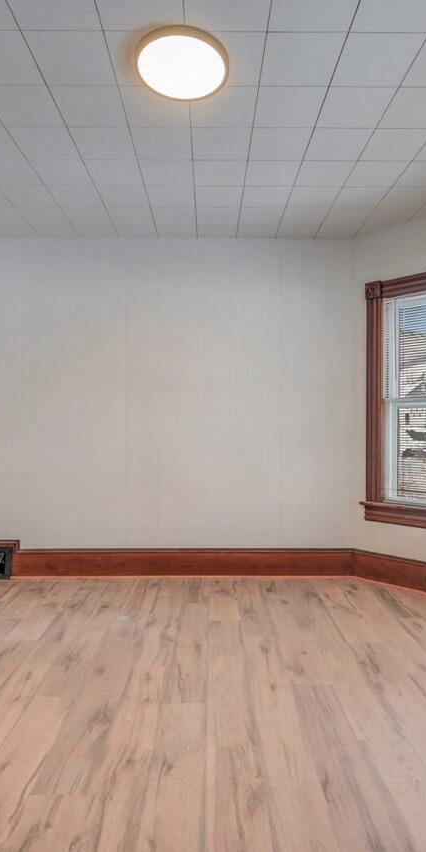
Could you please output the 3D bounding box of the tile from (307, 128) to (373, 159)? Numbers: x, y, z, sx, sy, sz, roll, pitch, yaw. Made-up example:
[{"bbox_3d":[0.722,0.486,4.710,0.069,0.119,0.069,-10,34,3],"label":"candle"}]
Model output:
[{"bbox_3d":[0.651,-1.484,2.617,0.305,0.016,0.305,0,1,-1],"label":"tile"}]

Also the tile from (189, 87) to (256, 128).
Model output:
[{"bbox_3d":[0.046,-1.491,2.323,0.305,0.016,0.305,0,0,-1],"label":"tile"}]

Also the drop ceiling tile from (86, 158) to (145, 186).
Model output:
[{"bbox_3d":[-0.575,-1.495,2.927,0.305,0.016,0.305,0,0,-1],"label":"drop ceiling tile"}]

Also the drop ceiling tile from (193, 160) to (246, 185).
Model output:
[{"bbox_3d":[0.041,-1.495,2.933,0.305,0.016,0.305,0,0,-1],"label":"drop ceiling tile"}]

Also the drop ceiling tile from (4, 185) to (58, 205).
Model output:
[{"bbox_3d":[-1.180,-1.477,3.191,0.305,0.018,0.302,0,0,-1],"label":"drop ceiling tile"}]

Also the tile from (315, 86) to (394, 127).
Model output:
[{"bbox_3d":[0.656,-1.478,2.305,0.305,0.020,0.305,0,0,-1],"label":"tile"}]

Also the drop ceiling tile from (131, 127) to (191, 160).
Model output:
[{"bbox_3d":[-0.261,-1.477,2.599,0.305,0.018,0.302,0,0,-1],"label":"drop ceiling tile"}]

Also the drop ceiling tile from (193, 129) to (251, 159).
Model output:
[{"bbox_3d":[0.043,-1.493,2.628,0.305,0.016,0.305,0,0,-1],"label":"drop ceiling tile"}]

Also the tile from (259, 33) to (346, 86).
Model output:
[{"bbox_3d":[0.354,-1.474,2.003,0.305,0.015,0.303,0,0,0],"label":"tile"}]

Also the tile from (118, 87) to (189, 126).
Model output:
[{"bbox_3d":[-0.260,-1.478,2.301,0.305,0.016,0.305,0,1,-1],"label":"tile"}]

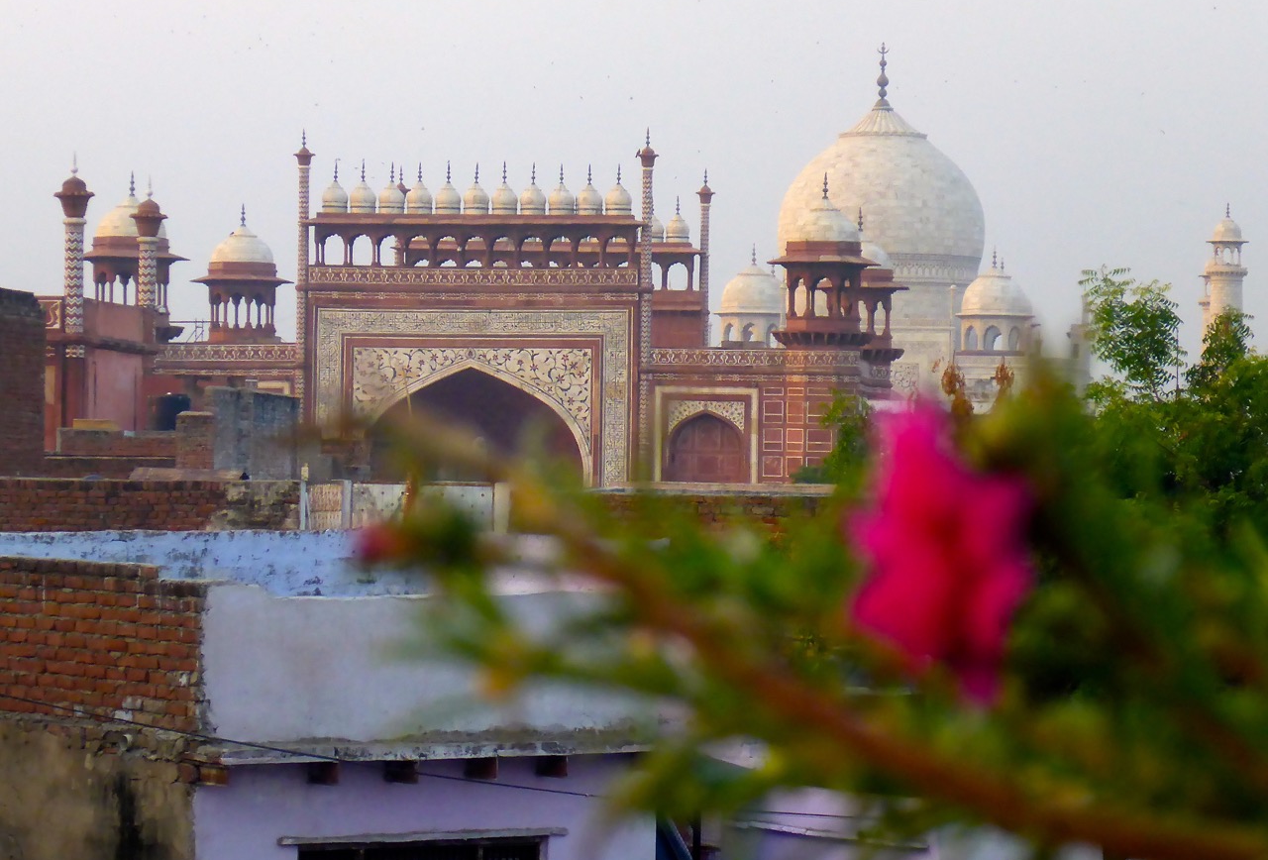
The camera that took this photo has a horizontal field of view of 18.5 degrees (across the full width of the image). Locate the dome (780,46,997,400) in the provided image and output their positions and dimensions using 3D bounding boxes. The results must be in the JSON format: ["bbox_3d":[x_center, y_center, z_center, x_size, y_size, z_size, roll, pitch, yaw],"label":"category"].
[{"bbox_3d":[37.515,-33.633,589.808,32.500,50.000,32.500,1,0,7],"label":"dome"}]

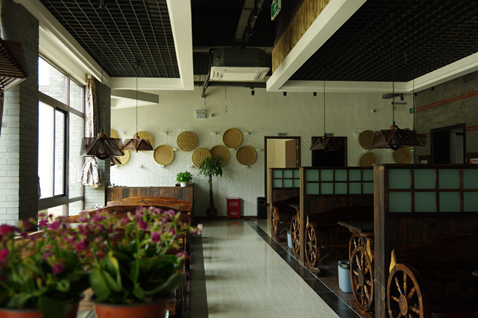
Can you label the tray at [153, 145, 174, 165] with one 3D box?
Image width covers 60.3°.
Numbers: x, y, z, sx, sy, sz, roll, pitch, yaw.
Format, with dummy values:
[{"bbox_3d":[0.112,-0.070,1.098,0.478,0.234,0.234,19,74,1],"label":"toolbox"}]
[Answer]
[{"bbox_3d":[-2.003,-0.093,10.987,0.550,0.550,0.060,0,-1,-6],"label":"tray"}]

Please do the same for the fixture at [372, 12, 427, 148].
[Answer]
[{"bbox_3d":[1.853,-0.908,4.891,0.540,1.613,0.540,0,-1,-6],"label":"fixture"}]

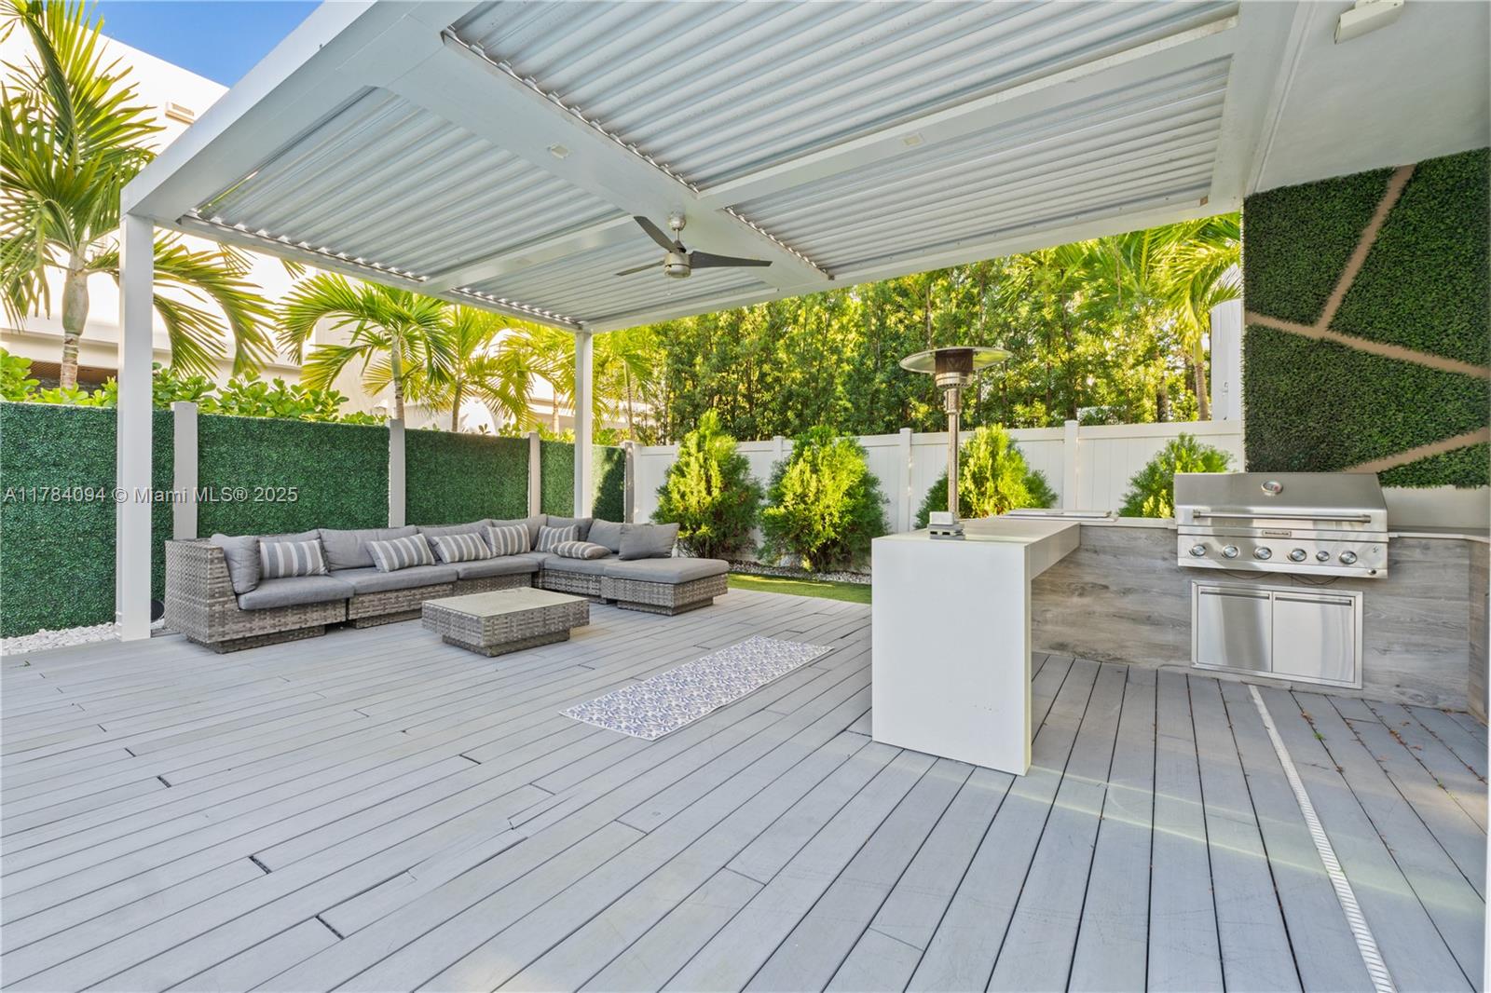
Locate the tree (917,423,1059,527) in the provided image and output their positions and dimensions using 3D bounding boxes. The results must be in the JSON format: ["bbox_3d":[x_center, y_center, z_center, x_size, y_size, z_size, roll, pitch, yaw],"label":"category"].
[{"bbox_3d":[2.621,0.129,6.768,1.523,1.826,1.232,1,1,34],"label":"tree"}]

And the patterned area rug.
[{"bbox_3d":[-0.158,1.063,3.719,0.633,0.009,1.896,1,1,34],"label":"patterned area rug"}]

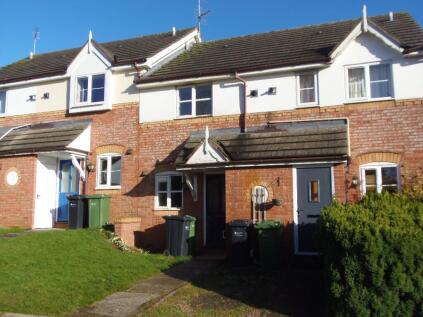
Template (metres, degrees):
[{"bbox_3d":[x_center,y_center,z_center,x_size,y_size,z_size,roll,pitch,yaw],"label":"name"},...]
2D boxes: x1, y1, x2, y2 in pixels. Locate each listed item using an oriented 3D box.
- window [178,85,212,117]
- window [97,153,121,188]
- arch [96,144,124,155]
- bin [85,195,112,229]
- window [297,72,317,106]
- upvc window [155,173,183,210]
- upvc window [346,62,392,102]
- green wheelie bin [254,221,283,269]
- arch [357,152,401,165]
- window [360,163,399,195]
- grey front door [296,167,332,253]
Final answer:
[{"bbox_3d":[-0.485,-1.668,10.823,1.116,0.900,0.100,-3,-8,18],"label":"window"},{"bbox_3d":[-3.176,0.412,11.460,0.903,1.101,0.100,-3,-8,18],"label":"window"},{"bbox_3d":[-3.151,-0.255,11.488,1.023,0.260,0.110,-3,-8,18],"label":"arch"},{"bbox_3d":[-3.389,1.566,10.949,0.550,1.030,0.660,-3,-8,16],"label":"bin"},{"bbox_3d":[2.609,-1.840,9.928,0.599,0.927,0.100,-3,-8,18],"label":"window"},{"bbox_3d":[-1.228,0.961,10.739,0.895,1.097,0.100,-3,-8,18],"label":"upvc window"},{"bbox_3d":[4.066,-1.942,9.453,1.117,0.980,0.100,-3,-8,18],"label":"upvc window"},{"bbox_3d":[1.314,1.923,8.270,0.550,1.030,0.660,-2,-8,12],"label":"green wheelie bin"},{"bbox_3d":[4.168,0.028,9.133,0.981,0.269,0.110,-3,-8,18],"label":"arch"},{"bbox_3d":[4.206,0.697,9.094,0.916,1.080,0.100,-3,-8,18],"label":"window"},{"bbox_3d":[2.408,1.199,8.527,0.925,2.006,0.100,-3,-8,18],"label":"grey front door"}]

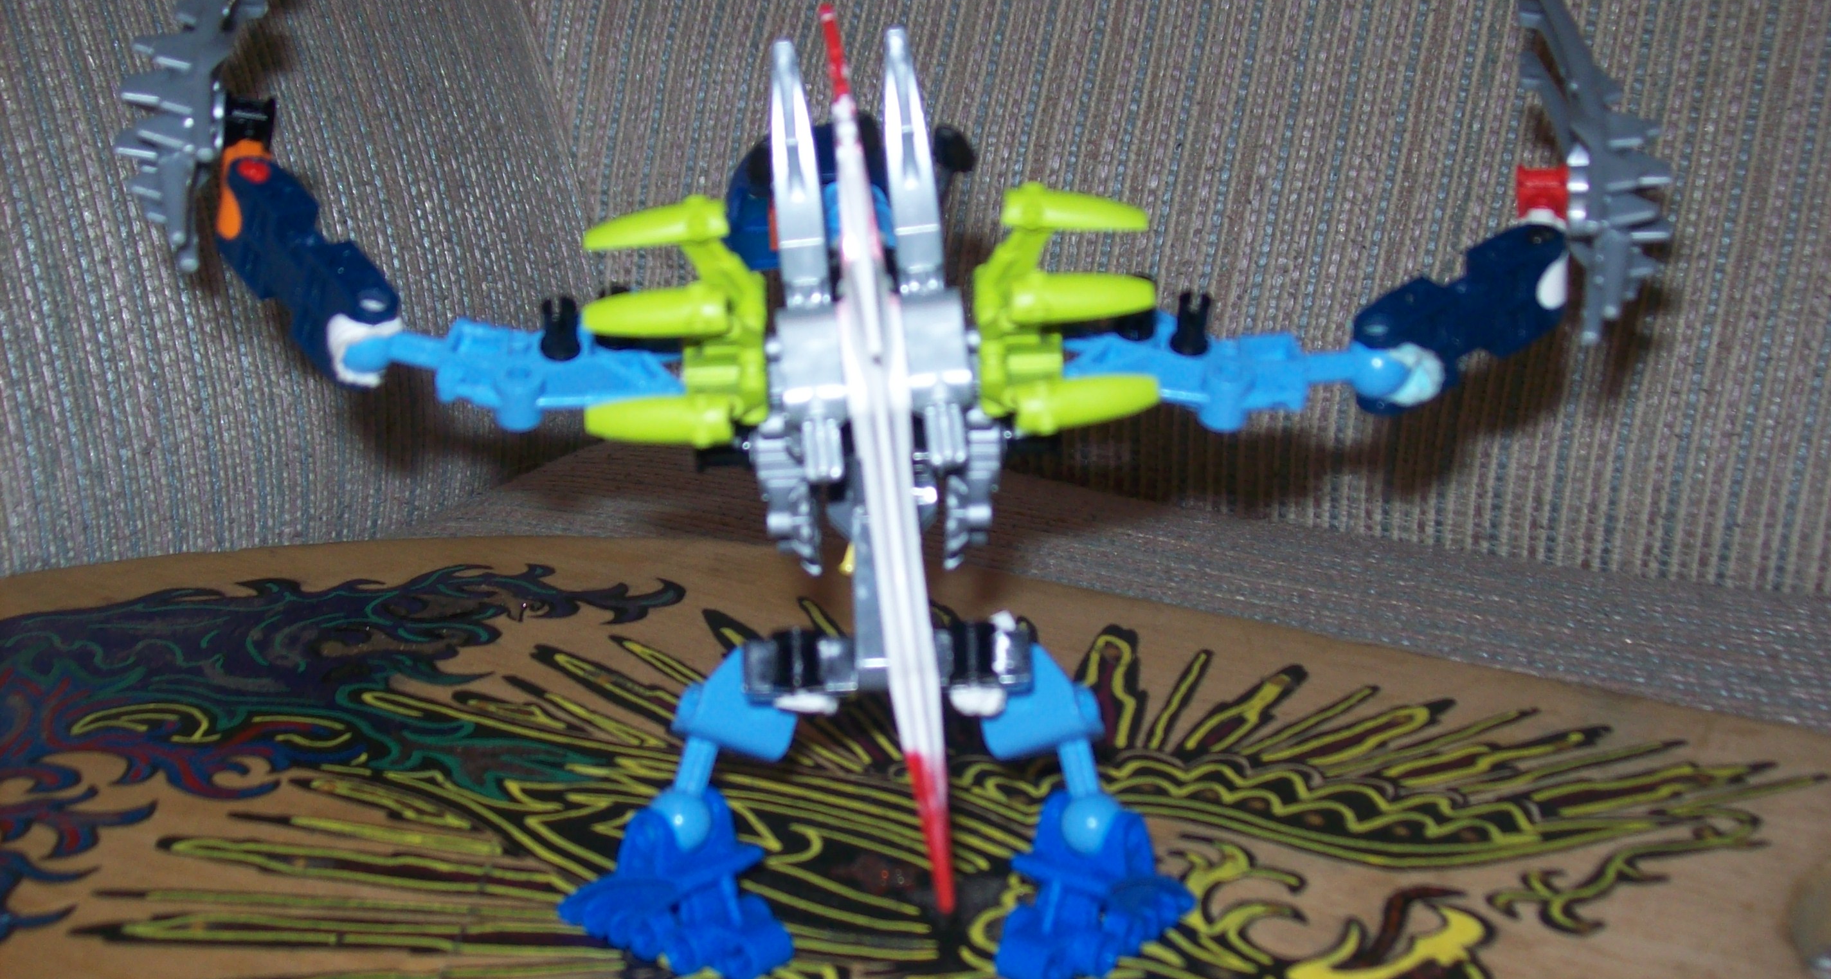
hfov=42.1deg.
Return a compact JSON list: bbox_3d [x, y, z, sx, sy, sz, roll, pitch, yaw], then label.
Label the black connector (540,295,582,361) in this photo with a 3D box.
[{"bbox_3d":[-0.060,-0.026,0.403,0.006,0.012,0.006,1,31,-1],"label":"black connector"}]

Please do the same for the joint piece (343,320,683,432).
[{"bbox_3d":[-0.068,-0.020,0.412,0.059,0.012,0.017,1,31,-1],"label":"joint piece"}]

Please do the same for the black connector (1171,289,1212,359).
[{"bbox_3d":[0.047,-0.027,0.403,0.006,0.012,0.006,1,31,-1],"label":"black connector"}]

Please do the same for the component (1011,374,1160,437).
[{"bbox_3d":[0.028,-0.014,0.396,0.025,0.007,0.008,0,31,-2],"label":"component"}]

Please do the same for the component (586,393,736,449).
[{"bbox_3d":[-0.043,-0.011,0.396,0.025,0.007,0.008,1,31,-1],"label":"component"}]

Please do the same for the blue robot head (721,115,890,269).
[{"bbox_3d":[-0.016,-0.050,0.402,0.033,0.022,0.024,0,27,0],"label":"blue robot head"}]

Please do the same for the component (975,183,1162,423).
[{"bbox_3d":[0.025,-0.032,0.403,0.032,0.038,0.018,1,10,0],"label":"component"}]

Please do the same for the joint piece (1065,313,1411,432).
[{"bbox_3d":[0.054,-0.020,0.412,0.059,0.012,0.017,1,31,-1],"label":"joint piece"}]

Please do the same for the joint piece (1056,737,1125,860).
[{"bbox_3d":[0.029,0.052,0.404,0.010,0.019,0.010,-6,21,4],"label":"joint piece"}]

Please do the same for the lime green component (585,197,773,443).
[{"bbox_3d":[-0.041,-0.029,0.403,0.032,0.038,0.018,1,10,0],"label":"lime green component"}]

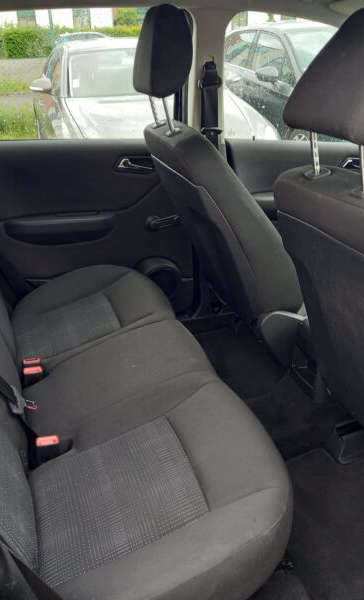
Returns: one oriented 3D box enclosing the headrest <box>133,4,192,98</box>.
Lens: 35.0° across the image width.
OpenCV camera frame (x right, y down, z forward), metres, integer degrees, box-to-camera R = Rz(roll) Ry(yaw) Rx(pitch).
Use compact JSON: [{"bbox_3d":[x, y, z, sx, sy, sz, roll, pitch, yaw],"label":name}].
[{"bbox_3d":[-0.055,-0.641,1.492,0.115,0.200,0.245,-9,26,-17],"label":"headrest"}]

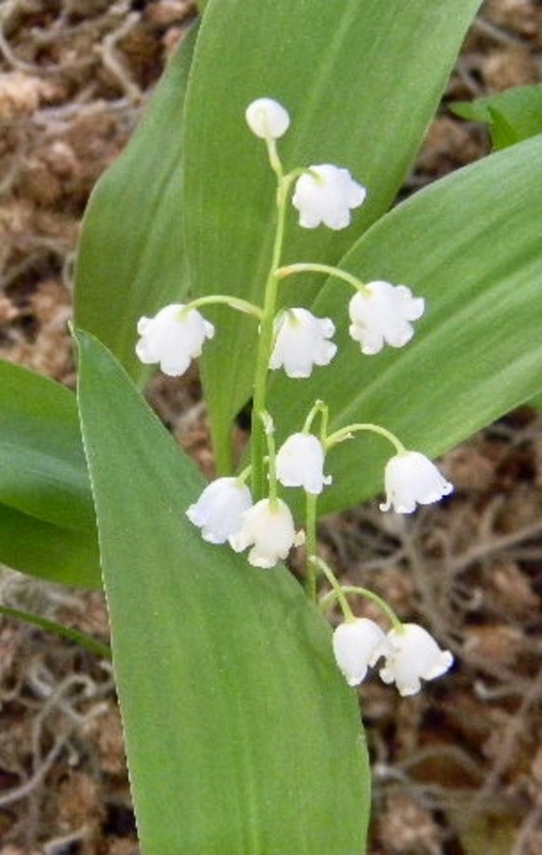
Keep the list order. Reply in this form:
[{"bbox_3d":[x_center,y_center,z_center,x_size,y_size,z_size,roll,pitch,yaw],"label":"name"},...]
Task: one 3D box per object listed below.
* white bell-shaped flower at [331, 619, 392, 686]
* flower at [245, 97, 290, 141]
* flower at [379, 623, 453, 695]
[{"bbox_3d":[0.013,0.032,0.385,0.008,0.009,0.008,-15,31,12],"label":"white bell-shaped flower"},{"bbox_3d":[0.000,-0.042,0.370,0.006,0.006,0.006,0,40,0],"label":"flower"},{"bbox_3d":[0.020,0.033,0.385,0.010,0.009,0.010,-11,32,9],"label":"flower"}]

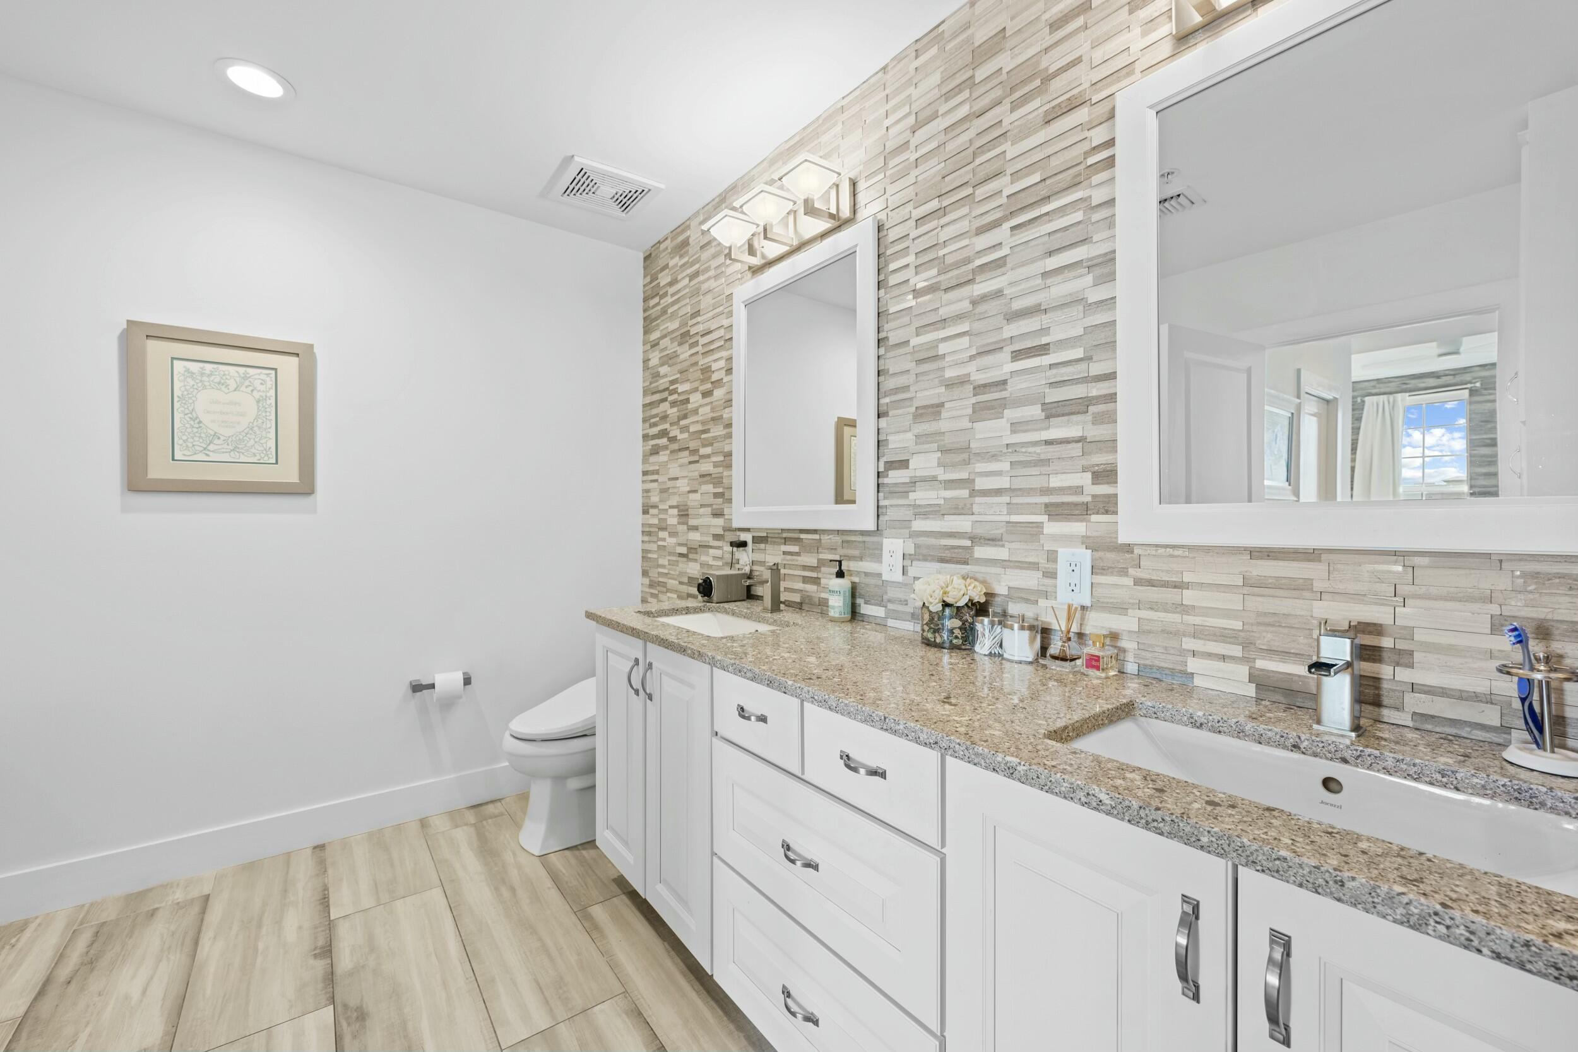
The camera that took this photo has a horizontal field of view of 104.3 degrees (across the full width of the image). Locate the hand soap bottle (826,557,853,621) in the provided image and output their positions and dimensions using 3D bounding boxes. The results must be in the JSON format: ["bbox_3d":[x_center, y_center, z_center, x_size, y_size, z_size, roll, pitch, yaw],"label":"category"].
[{"bbox_3d":[0.153,0.190,1.827,0.063,0.185,0.069,1,1,45],"label":"hand soap bottle"}]

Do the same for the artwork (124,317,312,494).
[{"bbox_3d":[-1.847,-0.370,2.022,0.450,0.521,0.030,0,1,-38],"label":"artwork"}]

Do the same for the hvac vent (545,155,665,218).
[{"bbox_3d":[-0.722,-1.284,2.357,0.337,0.025,0.345,0,1,-38],"label":"hvac vent"}]

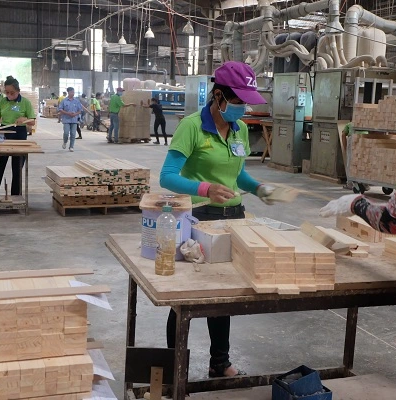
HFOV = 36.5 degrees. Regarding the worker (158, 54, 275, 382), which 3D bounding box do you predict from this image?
[{"bbox_3d":[0.126,0.151,2.917,0.520,1.570,0.500,11,13,44],"label":"worker"}]

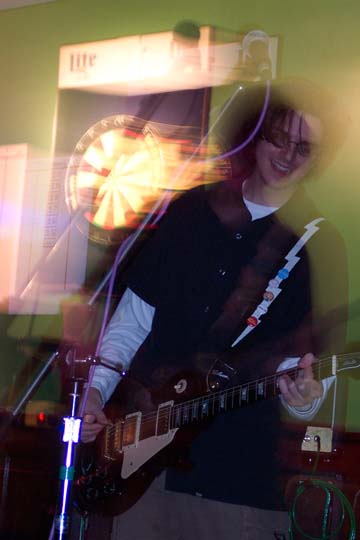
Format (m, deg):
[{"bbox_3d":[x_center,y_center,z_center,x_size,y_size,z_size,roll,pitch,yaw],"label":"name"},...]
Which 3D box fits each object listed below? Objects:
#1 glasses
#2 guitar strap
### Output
[{"bbox_3d":[0.251,-0.311,4.126,0.136,0.042,0.135,22,6,-12],"label":"glasses"},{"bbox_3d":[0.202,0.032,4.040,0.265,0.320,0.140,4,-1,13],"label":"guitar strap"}]

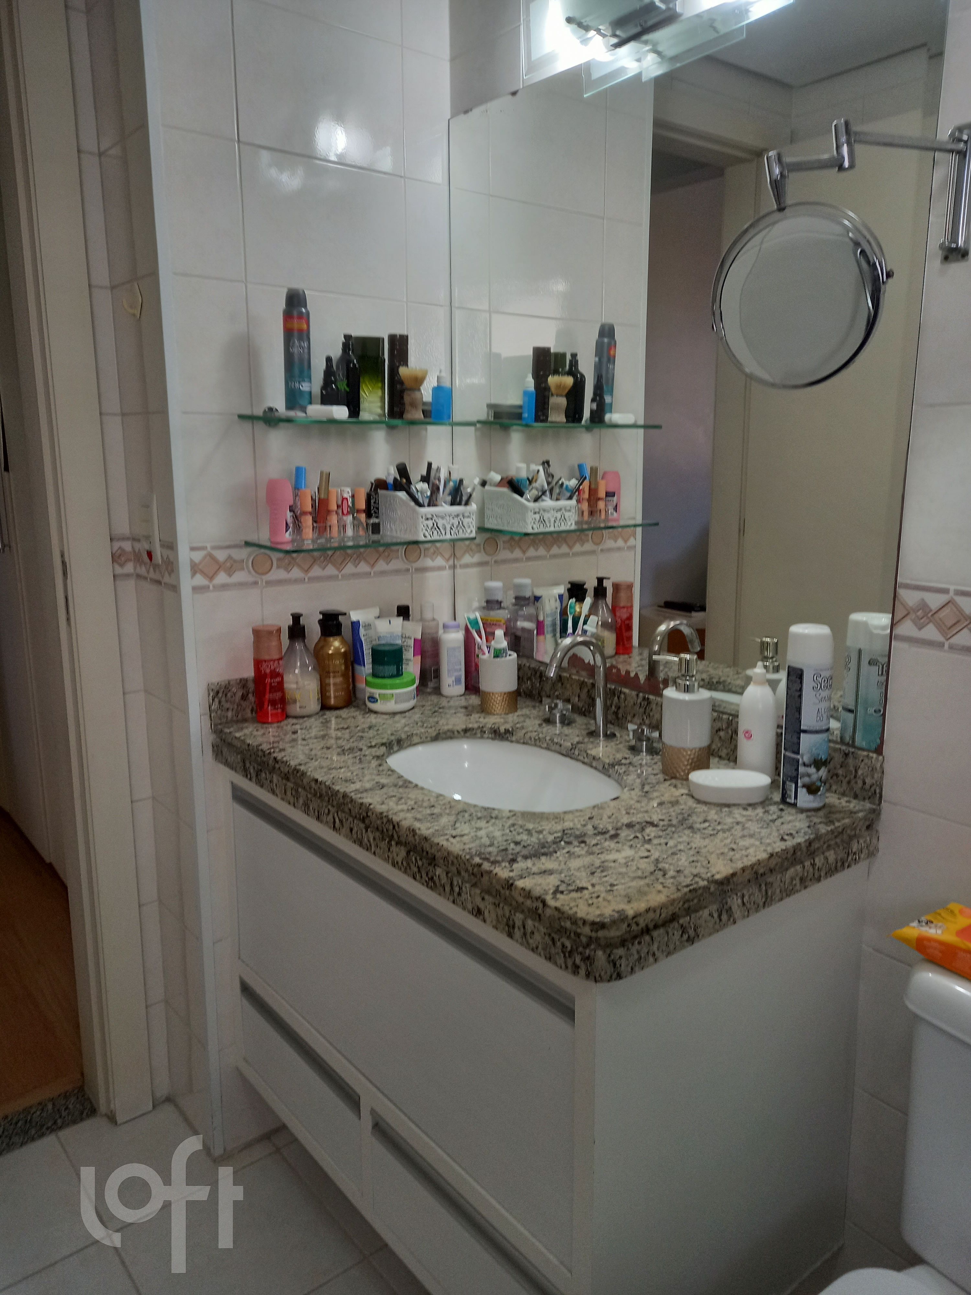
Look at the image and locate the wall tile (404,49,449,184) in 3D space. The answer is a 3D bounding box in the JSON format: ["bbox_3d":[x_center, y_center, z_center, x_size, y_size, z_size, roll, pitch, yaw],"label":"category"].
[{"bbox_3d":[-0.105,-0.923,1.634,0.095,0.204,0.010,-9,14,-38],"label":"wall tile"}]

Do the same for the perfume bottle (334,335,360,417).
[{"bbox_3d":[-0.224,-0.446,1.540,0.041,0.137,0.041,0,11,0],"label":"perfume bottle"}]

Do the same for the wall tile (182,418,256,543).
[{"bbox_3d":[-0.424,-0.267,1.495,0.119,0.207,0.010,-9,15,-38],"label":"wall tile"}]

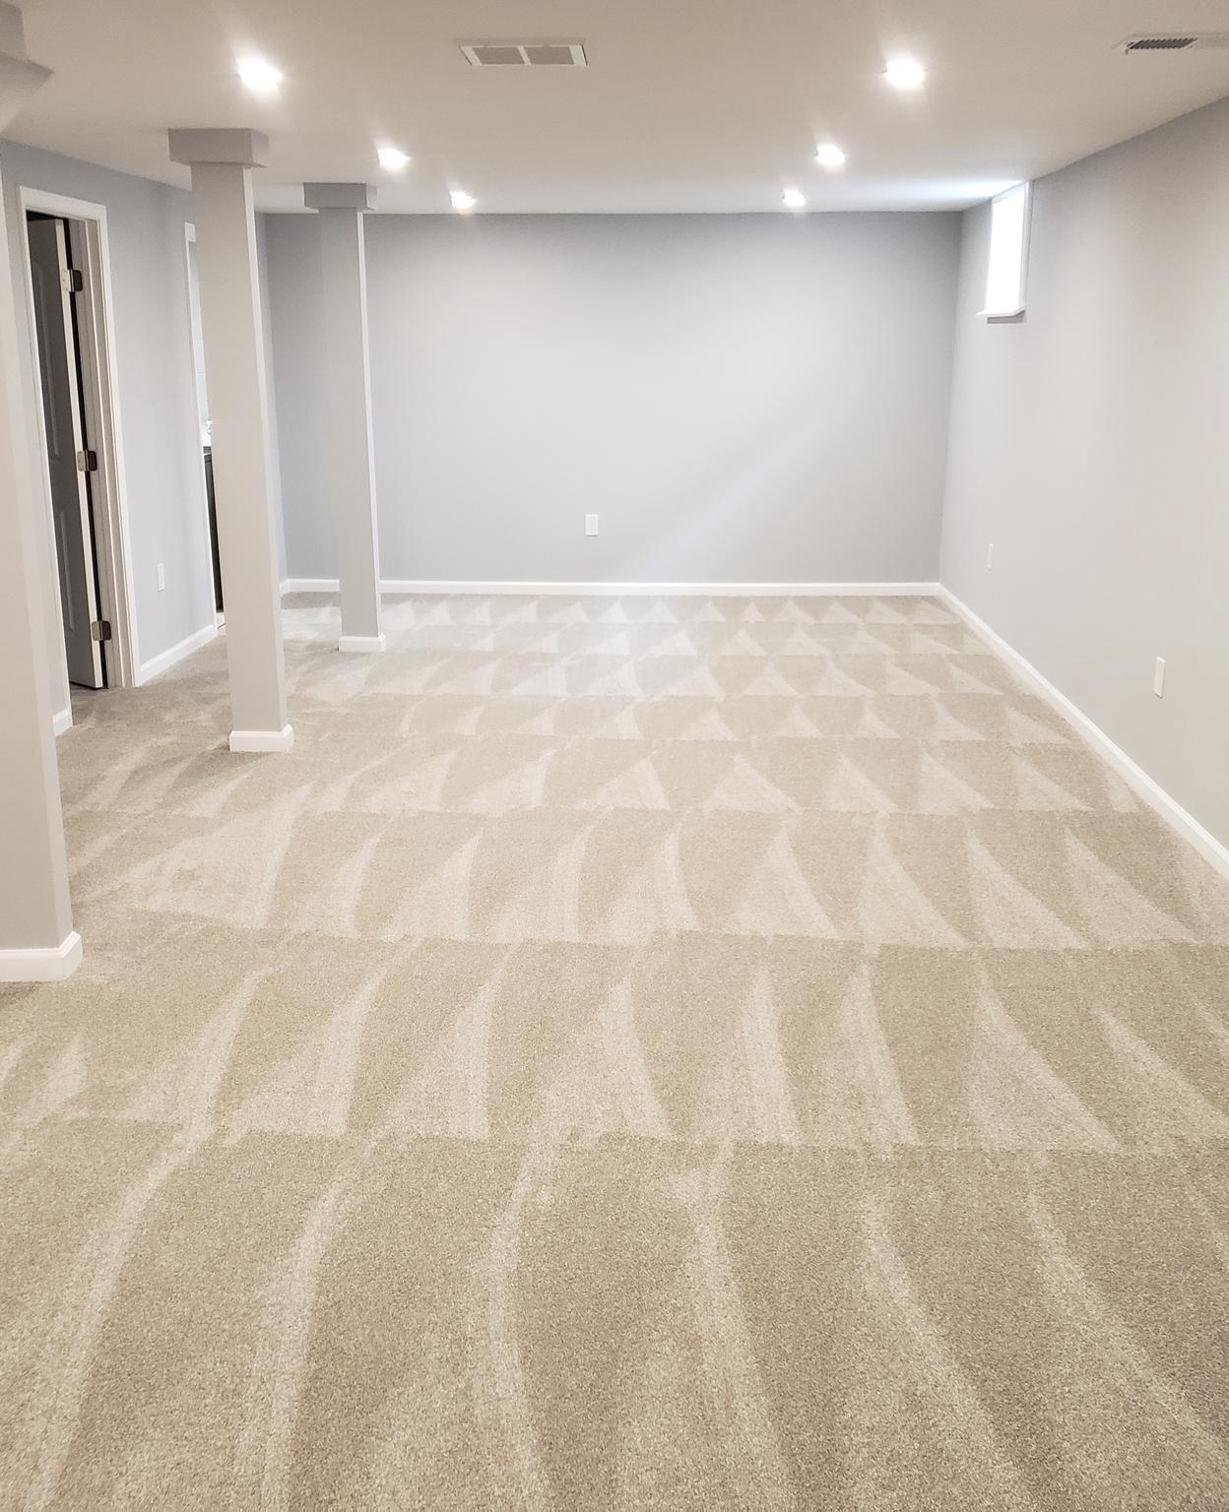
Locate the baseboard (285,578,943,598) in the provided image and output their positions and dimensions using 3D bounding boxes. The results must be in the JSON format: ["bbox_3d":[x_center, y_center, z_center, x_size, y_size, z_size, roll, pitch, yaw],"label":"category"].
[{"bbox_3d":[-0.021,-1.054,9.512,4.106,0.093,0.018,1,15,2],"label":"baseboard"}]

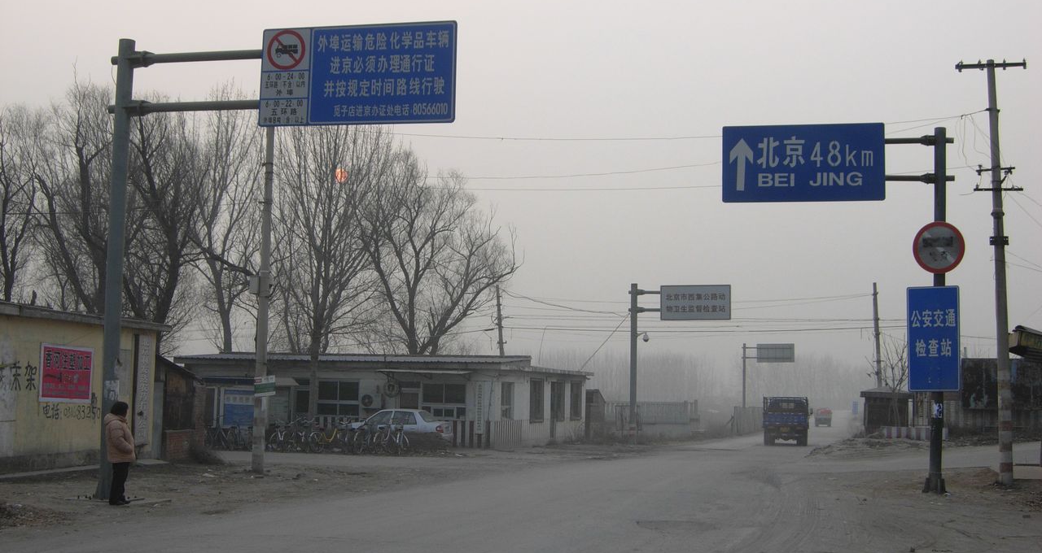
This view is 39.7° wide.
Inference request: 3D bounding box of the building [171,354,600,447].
[{"bbox_3d":[-5.314,5.034,59.255,13.600,3.400,11.600,-1,-5,19],"label":"building"}]

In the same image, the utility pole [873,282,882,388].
[{"bbox_3d":[18.163,4.330,73.397,0.350,8.119,0.350,-1,-6,0],"label":"utility pole"}]

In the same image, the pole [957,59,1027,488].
[{"bbox_3d":[10.134,-0.151,30.637,1.450,9.073,0.500,-1,-6,4],"label":"pole"}]

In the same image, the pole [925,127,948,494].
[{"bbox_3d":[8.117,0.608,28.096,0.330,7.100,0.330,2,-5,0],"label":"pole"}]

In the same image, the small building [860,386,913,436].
[{"bbox_3d":[16.152,6.038,63.896,2.200,2.350,2.200,0,-5,14],"label":"small building"}]

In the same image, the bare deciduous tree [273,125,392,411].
[{"bbox_3d":[-6.578,0.127,50.000,4.000,11.456,4.000,1,-5,0],"label":"bare deciduous tree"}]

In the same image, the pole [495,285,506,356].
[{"bbox_3d":[-1.065,4.577,80.363,0.350,8.247,0.350,-4,-5,0],"label":"pole"}]

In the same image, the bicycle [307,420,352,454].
[{"bbox_3d":[-6.028,5.037,45.546,1.600,1.030,0.500,5,-7,-40],"label":"bicycle"}]

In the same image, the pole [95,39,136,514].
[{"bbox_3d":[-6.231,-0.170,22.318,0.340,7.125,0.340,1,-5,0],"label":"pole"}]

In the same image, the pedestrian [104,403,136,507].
[{"bbox_3d":[-5.998,2.637,21.669,0.420,1.560,0.500,3,-5,-18],"label":"pedestrian"}]

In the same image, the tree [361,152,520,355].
[{"bbox_3d":[-3.850,0.843,68.000,7.000,13.402,6.600,1,-5,0],"label":"tree"}]

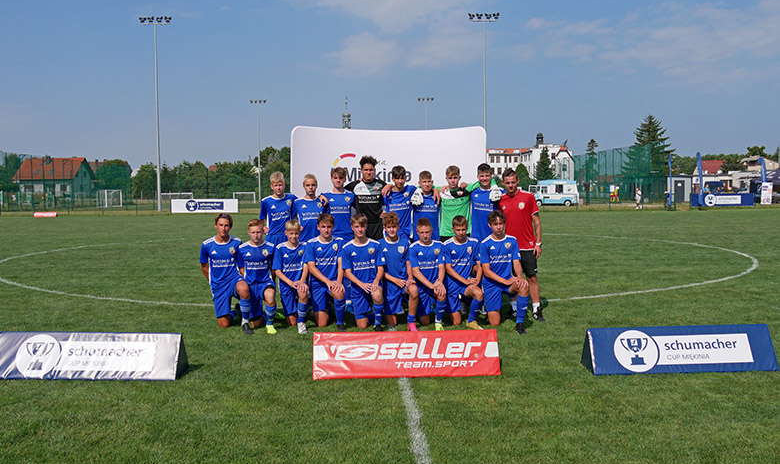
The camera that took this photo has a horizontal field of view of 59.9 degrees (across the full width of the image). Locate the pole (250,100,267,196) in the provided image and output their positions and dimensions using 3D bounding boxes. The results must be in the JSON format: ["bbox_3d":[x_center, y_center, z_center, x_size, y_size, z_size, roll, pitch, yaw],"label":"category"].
[{"bbox_3d":[-22.896,-14.158,118.864,2.880,17.903,0.800,-1,3,-2],"label":"pole"}]

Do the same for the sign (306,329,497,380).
[{"bbox_3d":[0.152,1.050,5.942,1.600,0.360,0.400,-1,3,-3],"label":"sign"}]

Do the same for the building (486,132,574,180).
[{"bbox_3d":[41.163,-20.665,207.166,27.000,19.485,20.000,0,3,0],"label":"building"}]

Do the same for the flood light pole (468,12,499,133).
[{"bbox_3d":[8.541,-10.996,61.767,2.828,17.737,0.800,-1,3,-2],"label":"flood light pole"}]

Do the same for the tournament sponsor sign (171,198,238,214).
[{"bbox_3d":[-14.067,-1.967,51.466,5.087,1.085,0.060,-1,3,-3],"label":"tournament sponsor sign"}]

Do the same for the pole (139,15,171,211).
[{"bbox_3d":[-20.925,-10.556,60.977,2.910,17.448,0.800,-1,3,-2],"label":"pole"}]

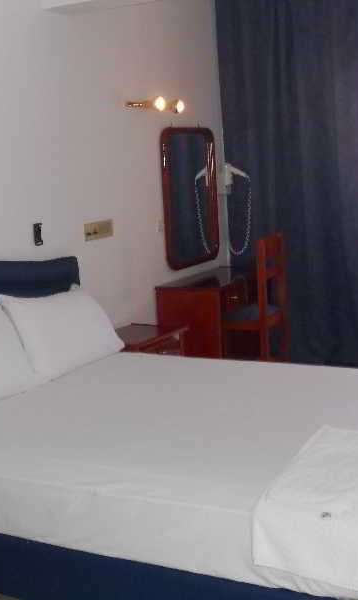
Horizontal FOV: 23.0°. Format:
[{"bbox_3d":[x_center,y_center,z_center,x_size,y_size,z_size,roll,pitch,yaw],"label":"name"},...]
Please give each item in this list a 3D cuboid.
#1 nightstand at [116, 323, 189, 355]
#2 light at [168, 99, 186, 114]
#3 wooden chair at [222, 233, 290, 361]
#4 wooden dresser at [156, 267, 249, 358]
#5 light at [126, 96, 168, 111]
[{"bbox_3d":[-0.229,0.441,5.026,0.372,0.507,0.529,2,11,28],"label":"nightstand"},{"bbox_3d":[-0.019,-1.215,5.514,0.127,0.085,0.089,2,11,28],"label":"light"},{"bbox_3d":[0.434,0.070,5.611,0.414,0.975,0.361,2,11,28],"label":"wooden chair"},{"bbox_3d":[0.283,0.184,5.885,0.447,0.678,0.931,2,11,28],"label":"wooden dresser"},{"bbox_3d":[-0.185,-1.169,5.247,0.149,0.081,0.246,2,11,28],"label":"light"}]

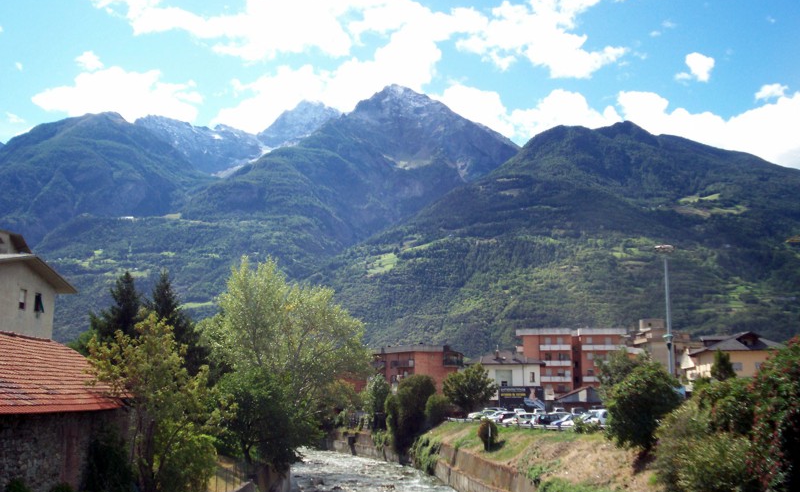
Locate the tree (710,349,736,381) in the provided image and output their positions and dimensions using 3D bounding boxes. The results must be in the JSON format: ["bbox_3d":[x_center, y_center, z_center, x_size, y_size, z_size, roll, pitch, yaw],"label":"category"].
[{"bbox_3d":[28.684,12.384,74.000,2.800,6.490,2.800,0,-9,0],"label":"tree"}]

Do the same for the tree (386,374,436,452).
[{"bbox_3d":[1.329,19.260,96.125,5.600,8.730,5.600,0,-10,0],"label":"tree"}]

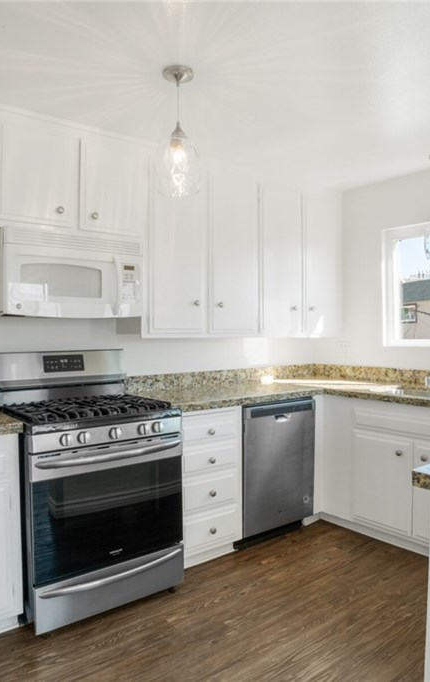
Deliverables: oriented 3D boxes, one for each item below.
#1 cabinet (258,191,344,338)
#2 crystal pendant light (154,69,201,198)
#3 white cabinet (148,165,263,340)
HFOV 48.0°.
[{"bbox_3d":[0.576,-0.572,3.710,0.919,1.083,0.342,-1,1,-37],"label":"cabinet"},{"bbox_3d":[-0.152,-0.865,2.037,0.185,0.523,0.185,0,1,0],"label":"crystal pendant light"},{"bbox_3d":[-0.144,-0.562,3.161,0.890,1.083,0.342,-1,1,-37],"label":"white cabinet"}]

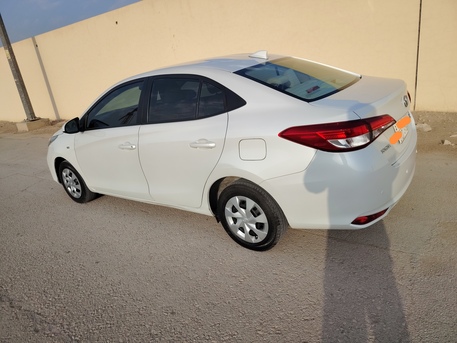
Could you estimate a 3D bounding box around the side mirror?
[{"bbox_3d":[-1.573,-0.466,3.194,0.120,0.150,0.185,4,23,30],"label":"side mirror"}]

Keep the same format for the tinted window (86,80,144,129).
[{"bbox_3d":[-1.121,-0.638,3.086,0.920,0.450,0.080,6,5,35],"label":"tinted window"}]

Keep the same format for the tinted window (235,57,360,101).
[{"bbox_3d":[0.618,-0.798,2.636,0.690,0.080,1.220,30,36,22],"label":"tinted window"}]

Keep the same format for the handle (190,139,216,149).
[{"bbox_3d":[-0.185,-0.201,2.381,0.225,0.055,0.050,6,24,35],"label":"handle"}]

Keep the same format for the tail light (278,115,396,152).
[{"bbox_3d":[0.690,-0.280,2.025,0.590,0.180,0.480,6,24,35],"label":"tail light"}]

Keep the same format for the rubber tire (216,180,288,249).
[{"bbox_3d":[0.182,0.353,2.527,0.590,0.590,0.190,6,24,35],"label":"rubber tire"}]

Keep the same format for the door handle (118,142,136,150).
[{"bbox_3d":[-0.932,-0.234,2.928,0.225,0.055,0.050,6,24,35],"label":"door handle"}]

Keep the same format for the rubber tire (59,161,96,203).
[{"bbox_3d":[-1.897,0.125,3.987,0.590,0.590,0.190,6,24,35],"label":"rubber tire"}]

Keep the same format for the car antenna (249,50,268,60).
[{"bbox_3d":[0.263,-1.018,2.800,0.170,0.065,0.065,6,24,35],"label":"car antenna"}]

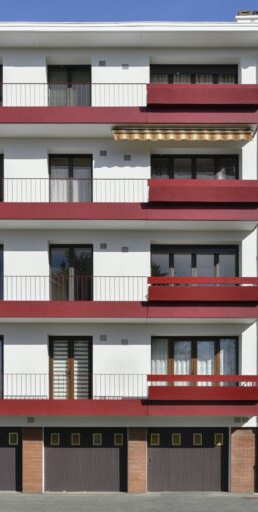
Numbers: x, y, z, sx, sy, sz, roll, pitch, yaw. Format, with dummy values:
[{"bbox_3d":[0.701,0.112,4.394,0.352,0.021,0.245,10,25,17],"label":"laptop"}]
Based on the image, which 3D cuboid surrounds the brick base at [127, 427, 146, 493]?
[{"bbox_3d":[0.261,6.089,17.850,0.583,1.987,0.350,0,0,0],"label":"brick base"}]

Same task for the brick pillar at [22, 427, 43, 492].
[{"bbox_3d":[-2.971,6.225,18.475,0.626,2.001,0.450,0,0,0],"label":"brick pillar"}]

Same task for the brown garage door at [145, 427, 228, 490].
[{"bbox_3d":[1.788,6.182,18.100,2.460,1.960,0.100,0,0,0],"label":"brown garage door"}]

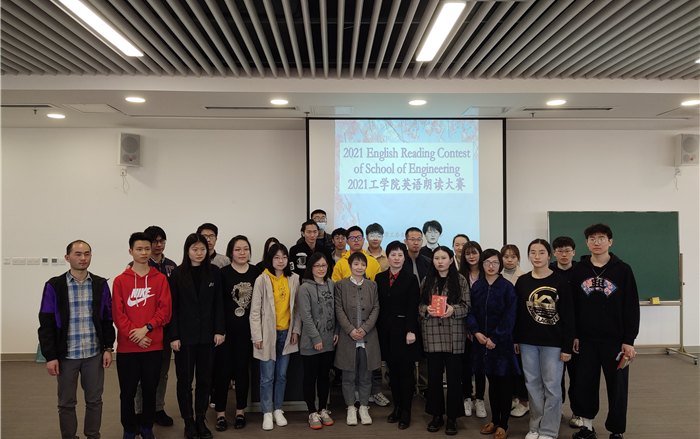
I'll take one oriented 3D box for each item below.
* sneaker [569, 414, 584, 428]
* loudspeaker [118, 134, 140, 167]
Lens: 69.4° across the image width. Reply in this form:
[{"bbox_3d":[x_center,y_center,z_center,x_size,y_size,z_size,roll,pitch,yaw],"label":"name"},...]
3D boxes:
[{"bbox_3d":[2.055,1.771,4.550,0.105,0.115,0.285,-1,-1,33],"label":"sneaker"},{"bbox_3d":[-2.864,-0.907,6.580,0.250,0.415,0.240,0,-1,-40],"label":"loudspeaker"}]

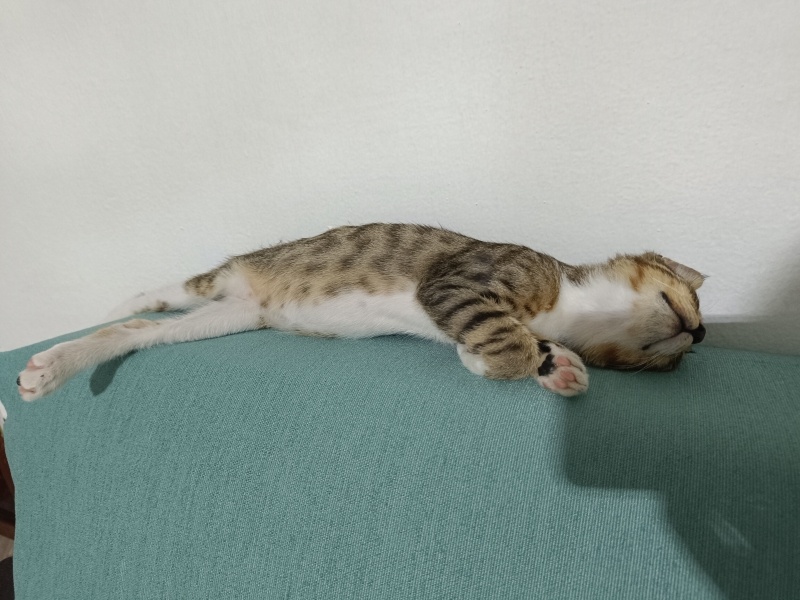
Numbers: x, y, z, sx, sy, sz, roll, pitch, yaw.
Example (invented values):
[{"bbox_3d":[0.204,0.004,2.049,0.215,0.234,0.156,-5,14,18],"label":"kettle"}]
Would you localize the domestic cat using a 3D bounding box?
[{"bbox_3d":[-0.022,0.004,0.450,0.535,0.120,0.140,0,15,0],"label":"domestic cat"}]

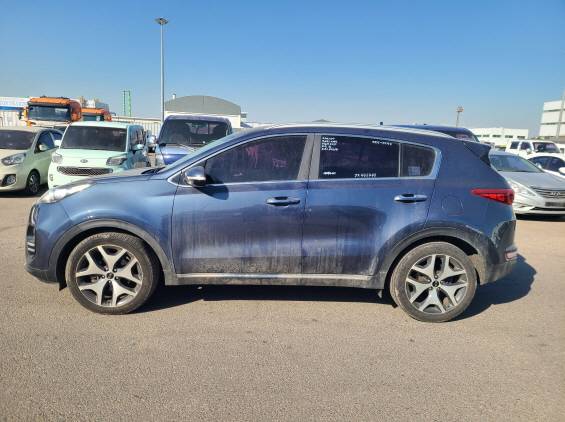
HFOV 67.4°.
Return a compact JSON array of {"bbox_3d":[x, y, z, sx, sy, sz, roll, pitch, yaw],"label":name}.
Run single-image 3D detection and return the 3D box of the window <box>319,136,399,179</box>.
[{"bbox_3d":[0.632,-0.426,3.468,0.665,0.368,0.070,2,-5,-4],"label":"window"}]

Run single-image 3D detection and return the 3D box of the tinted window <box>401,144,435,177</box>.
[{"bbox_3d":[1.140,-0.420,3.576,0.310,0.290,0.060,2,-5,-3],"label":"tinted window"}]

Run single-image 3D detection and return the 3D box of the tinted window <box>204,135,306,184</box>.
[{"bbox_3d":[-0.213,-0.419,3.485,0.830,0.430,0.070,2,-5,-3],"label":"tinted window"}]

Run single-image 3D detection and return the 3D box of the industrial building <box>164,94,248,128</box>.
[{"bbox_3d":[-16.840,-18.523,90.491,14.300,9.400,17.000,1,9,-10],"label":"industrial building"}]

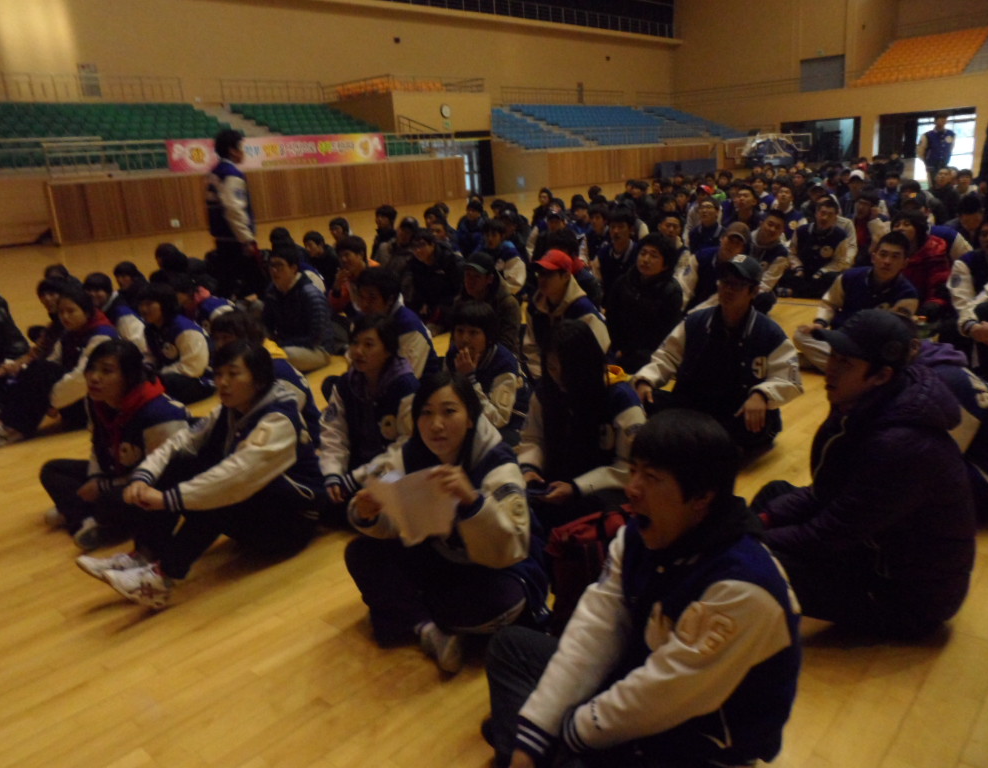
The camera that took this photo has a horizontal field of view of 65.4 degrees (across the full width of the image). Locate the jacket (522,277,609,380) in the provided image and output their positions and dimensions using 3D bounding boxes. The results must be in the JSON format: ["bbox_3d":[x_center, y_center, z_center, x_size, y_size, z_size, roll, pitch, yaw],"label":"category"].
[{"bbox_3d":[0.360,-0.225,4.243,0.550,0.610,0.450,8,20,33],"label":"jacket"}]

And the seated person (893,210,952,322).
[{"bbox_3d":[2.986,-0.809,5.583,0.660,0.830,0.580,-14,19,-32],"label":"seated person"}]

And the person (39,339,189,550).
[{"bbox_3d":[-1.515,0.188,3.120,0.600,0.800,0.600,3,17,23],"label":"person"}]

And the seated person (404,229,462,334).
[{"bbox_3d":[-0.537,-0.874,6.500,0.580,0.830,0.650,8,20,36],"label":"seated person"}]

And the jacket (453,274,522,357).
[{"bbox_3d":[-0.038,-0.216,4.283,0.550,0.610,0.440,9,20,36],"label":"jacket"}]

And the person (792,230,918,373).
[{"bbox_3d":[2.192,-0.520,4.676,0.740,0.800,0.720,8,20,36],"label":"person"}]

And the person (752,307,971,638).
[{"bbox_3d":[1.049,0.202,2.302,0.700,0.860,0.620,-2,16,6],"label":"person"}]

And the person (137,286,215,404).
[{"bbox_3d":[-2.043,-0.193,4.688,0.570,0.800,0.660,9,21,39],"label":"person"}]

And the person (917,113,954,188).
[{"bbox_3d":[6.690,-3.220,11.744,0.540,1.730,0.330,5,18,27],"label":"person"}]

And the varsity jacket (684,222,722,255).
[{"bbox_3d":[2.231,-1.368,8.000,0.520,0.600,0.360,3,17,22],"label":"varsity jacket"}]

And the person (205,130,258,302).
[{"bbox_3d":[-2.109,-1.196,6.456,0.400,1.770,0.520,-16,20,-37],"label":"person"}]

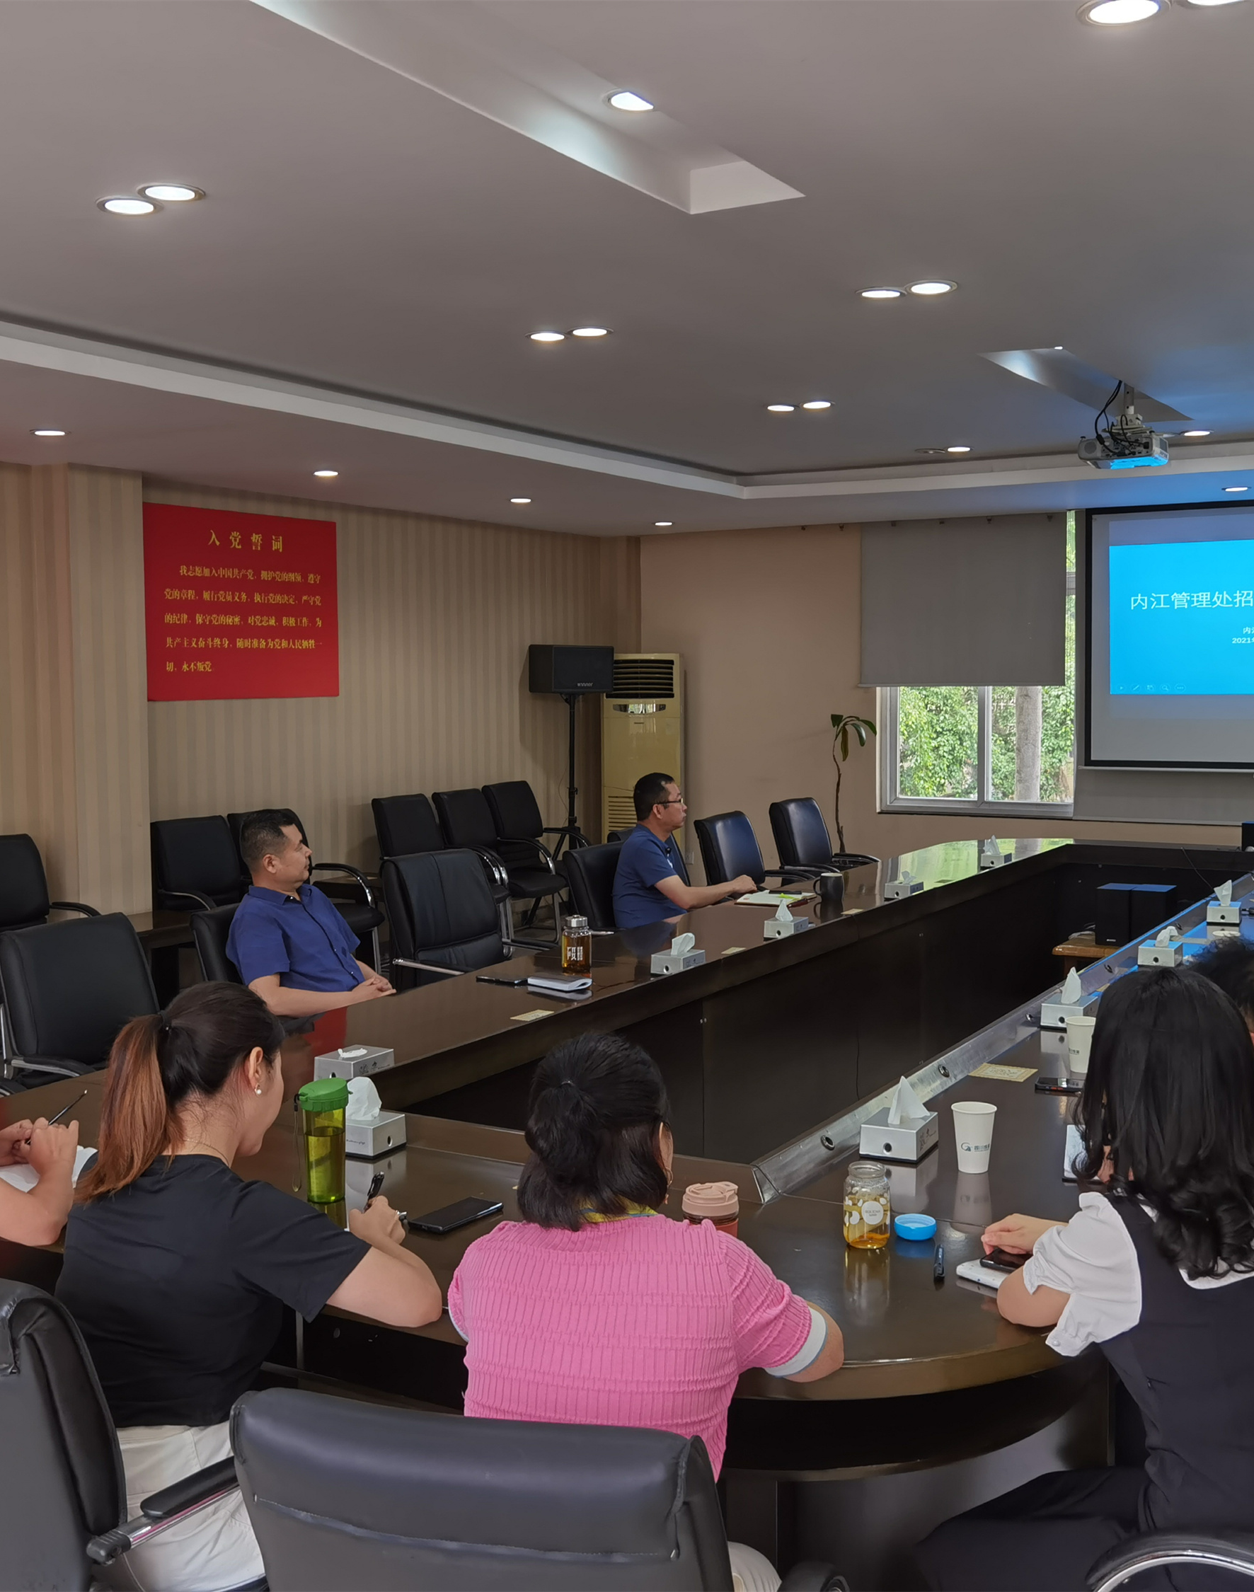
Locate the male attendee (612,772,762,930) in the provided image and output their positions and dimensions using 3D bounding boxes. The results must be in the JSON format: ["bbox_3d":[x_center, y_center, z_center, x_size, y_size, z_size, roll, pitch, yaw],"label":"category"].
[{"bbox_3d":[0.233,0.541,6.417,0.730,1.265,0.510,0,4,8],"label":"male attendee"}]

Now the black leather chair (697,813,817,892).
[{"bbox_3d":[0.612,0.590,7.665,0.600,0.976,0.580,2,5,31],"label":"black leather chair"}]

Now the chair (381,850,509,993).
[{"bbox_3d":[-0.531,0.713,6.109,0.610,0.970,0.570,2,5,35],"label":"chair"}]

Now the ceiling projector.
[{"bbox_3d":[2.112,-1.549,7.045,0.310,0.300,0.280,2,5,31],"label":"ceiling projector"}]

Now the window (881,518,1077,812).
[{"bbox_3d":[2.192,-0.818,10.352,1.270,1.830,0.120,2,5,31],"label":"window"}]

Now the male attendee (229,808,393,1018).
[{"bbox_3d":[-0.839,0.677,4.896,0.880,1.250,0.550,2,5,26],"label":"male attendee"}]

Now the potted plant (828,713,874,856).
[{"bbox_3d":[1.384,0.177,10.269,0.290,1.400,0.290,2,5,31],"label":"potted plant"}]

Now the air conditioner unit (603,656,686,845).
[{"bbox_3d":[0.105,-0.090,11.452,0.545,1.784,0.360,0,4,4],"label":"air conditioner unit"}]

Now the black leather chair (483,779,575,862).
[{"bbox_3d":[-0.553,0.422,10.260,0.620,0.970,0.580,2,5,31],"label":"black leather chair"}]

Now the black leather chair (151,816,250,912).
[{"bbox_3d":[-1.935,0.603,7.857,0.610,0.970,0.570,2,5,32],"label":"black leather chair"}]

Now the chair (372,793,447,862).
[{"bbox_3d":[-1.146,0.500,9.266,0.620,0.970,0.580,2,5,31],"label":"chair"}]

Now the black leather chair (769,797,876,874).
[{"bbox_3d":[1.080,0.518,8.564,0.610,0.970,0.570,2,5,36],"label":"black leather chair"}]

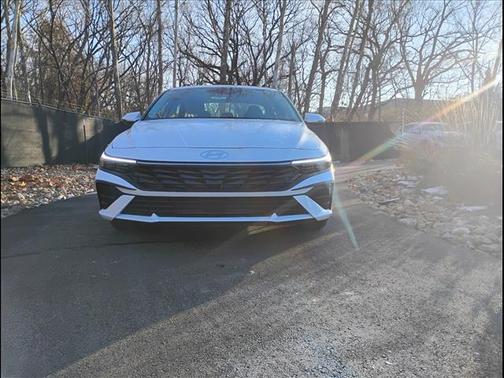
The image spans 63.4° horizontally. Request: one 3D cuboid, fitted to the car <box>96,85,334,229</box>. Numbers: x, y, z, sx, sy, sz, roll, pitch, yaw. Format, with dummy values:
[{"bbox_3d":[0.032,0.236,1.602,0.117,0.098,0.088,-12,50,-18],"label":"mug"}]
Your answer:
[{"bbox_3d":[-0.307,-0.487,4.838,1.860,1.420,4.680,0,5,-2],"label":"car"}]

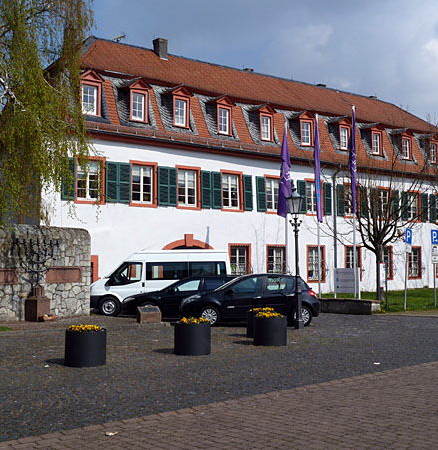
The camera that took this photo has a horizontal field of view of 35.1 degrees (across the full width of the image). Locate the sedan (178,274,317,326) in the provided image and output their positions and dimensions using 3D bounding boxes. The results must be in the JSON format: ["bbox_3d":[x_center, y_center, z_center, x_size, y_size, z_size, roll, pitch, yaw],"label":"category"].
[{"bbox_3d":[0.922,2.146,20.261,4.020,1.480,1.720,-1,-3,1],"label":"sedan"}]

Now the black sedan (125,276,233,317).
[{"bbox_3d":[-0.825,2.295,22.450,4.500,1.460,1.780,-1,-3,2],"label":"black sedan"}]

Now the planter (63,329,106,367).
[{"bbox_3d":[-2.367,2.172,12.358,0.720,0.610,0.720,-1,-3,0],"label":"planter"}]

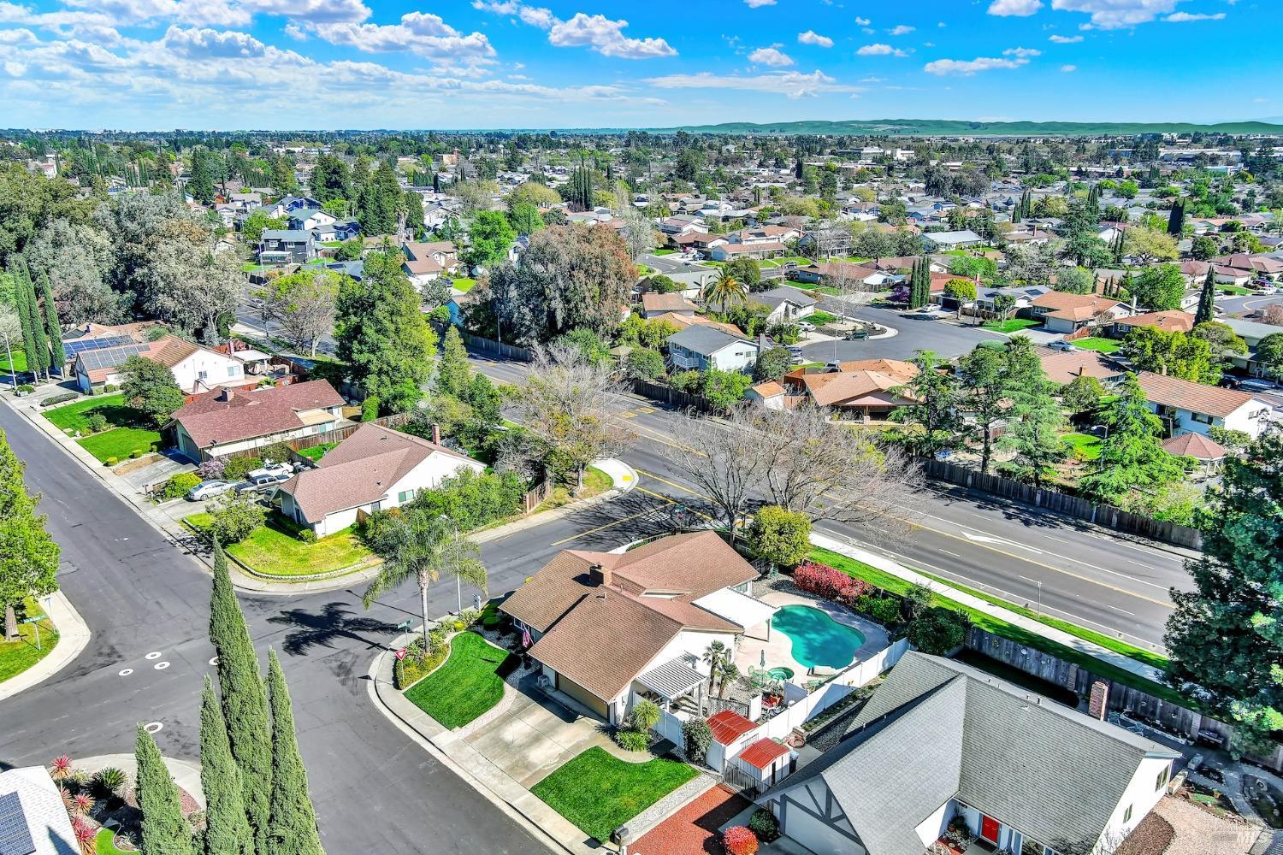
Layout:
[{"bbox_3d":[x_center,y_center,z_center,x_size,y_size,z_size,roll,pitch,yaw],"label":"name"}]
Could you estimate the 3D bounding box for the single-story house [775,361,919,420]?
[{"bbox_3d":[29.900,-5.554,136.144,17.000,4.900,21.500,0,16,0],"label":"single-story house"}]

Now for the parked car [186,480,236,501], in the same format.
[{"bbox_3d":[-42.100,6.023,101.955,1.820,1.460,4.650,15,22,42],"label":"parked car"}]

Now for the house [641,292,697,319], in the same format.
[{"bbox_3d":[5.100,-21.982,189.895,9.800,4.900,11.000,-1,16,-3],"label":"house"}]

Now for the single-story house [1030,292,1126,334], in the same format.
[{"bbox_3d":[81.278,-22.353,195.472,19.500,4.700,18.300,-8,18,-27],"label":"single-story house"}]

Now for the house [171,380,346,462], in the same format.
[{"bbox_3d":[-44.608,-1.280,120.874,20.400,5.200,15.500,-15,22,-42],"label":"house"}]

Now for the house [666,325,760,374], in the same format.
[{"bbox_3d":[10.351,-10.861,152.707,10.700,6.300,13.300,-9,18,-28],"label":"house"}]

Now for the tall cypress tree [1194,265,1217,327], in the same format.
[{"bbox_3d":[95.677,-21.075,175.646,3.800,12.700,3.800,0,16,0],"label":"tall cypress tree"}]

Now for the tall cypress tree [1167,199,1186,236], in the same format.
[{"bbox_3d":[173.408,-67.710,335.489,6.200,13.200,5.200,0,16,0],"label":"tall cypress tree"}]

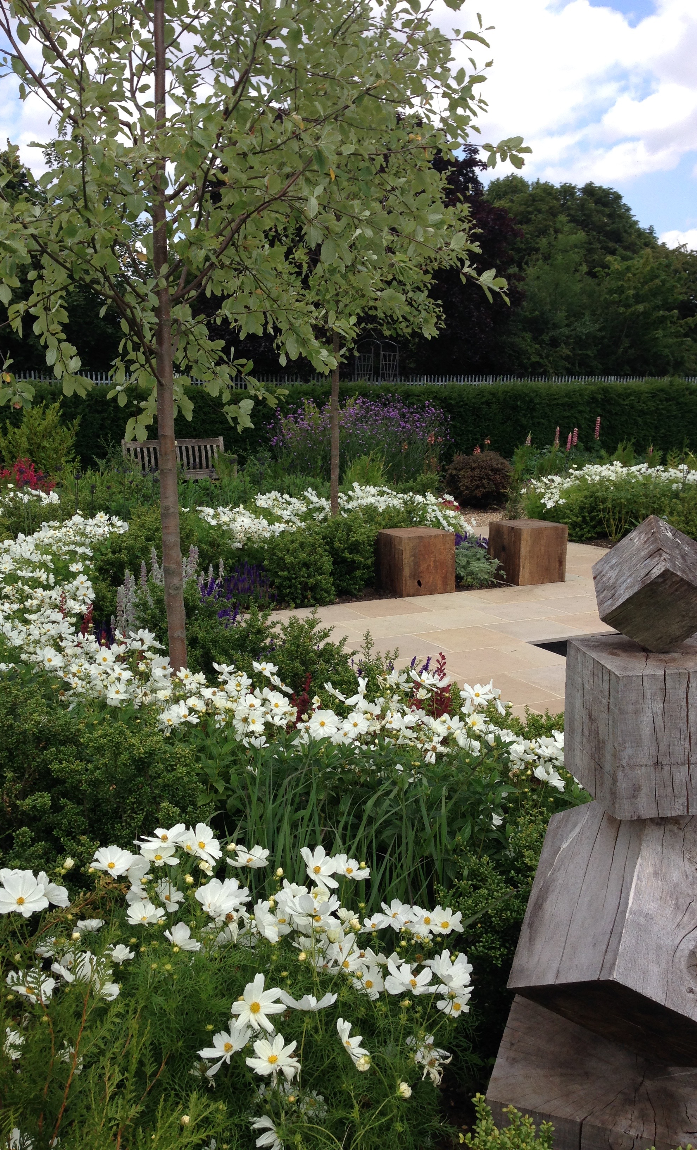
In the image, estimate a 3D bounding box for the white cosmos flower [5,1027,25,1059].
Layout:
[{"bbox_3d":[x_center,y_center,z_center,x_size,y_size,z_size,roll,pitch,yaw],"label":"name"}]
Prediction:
[{"bbox_3d":[-0.463,0.650,1.520,0.052,0.026,0.052,-5,24,-27],"label":"white cosmos flower"}]

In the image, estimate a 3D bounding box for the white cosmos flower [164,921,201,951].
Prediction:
[{"bbox_3d":[-0.254,0.553,1.680,0.062,0.035,0.062,36,-11,-30],"label":"white cosmos flower"}]

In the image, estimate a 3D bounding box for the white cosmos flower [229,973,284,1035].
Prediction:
[{"bbox_3d":[-0.117,0.554,1.420,0.072,0.076,0.022,-1,-31,-5],"label":"white cosmos flower"}]

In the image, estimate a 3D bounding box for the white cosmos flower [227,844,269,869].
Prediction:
[{"bbox_3d":[-0.198,0.555,2.160,0.084,0.032,0.068,-1,21,-3],"label":"white cosmos flower"}]

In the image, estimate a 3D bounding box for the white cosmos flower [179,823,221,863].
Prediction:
[{"bbox_3d":[-0.300,0.542,2.220,0.080,0.080,0.035,-5,-19,-24],"label":"white cosmos flower"}]

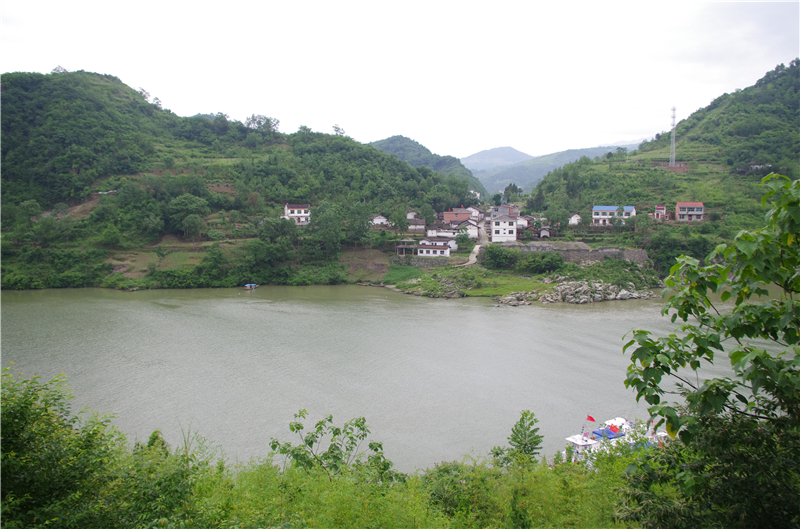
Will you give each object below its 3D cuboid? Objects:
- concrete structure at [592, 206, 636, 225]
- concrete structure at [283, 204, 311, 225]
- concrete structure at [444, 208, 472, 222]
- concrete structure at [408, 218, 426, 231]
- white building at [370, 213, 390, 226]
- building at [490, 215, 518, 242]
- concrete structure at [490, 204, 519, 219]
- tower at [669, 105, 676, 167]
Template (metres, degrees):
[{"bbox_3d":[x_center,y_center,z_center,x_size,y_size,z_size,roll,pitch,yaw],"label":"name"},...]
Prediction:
[{"bbox_3d":[95.260,-21.560,266.000,17.500,8.100,7.500,2,4,34],"label":"concrete structure"},{"bbox_3d":[-44.070,-21.740,258.000,9.600,8.200,7.500,-1,4,-21],"label":"concrete structure"},{"bbox_3d":[28.240,-23.470,292.000,12.500,7.300,9.000,0,4,5],"label":"concrete structure"},{"bbox_3d":[7.520,-17.790,268.000,7.800,5.000,6.000,0,4,-4],"label":"concrete structure"},{"bbox_3d":[-9.150,-20.470,276.000,6.800,6.000,8.000,-1,4,-14],"label":"white building"},{"bbox_3d":[41.250,-14.110,236.000,9.600,10.600,9.000,1,4,10],"label":"building"},{"bbox_3d":[53.900,-26.290,308.000,9.300,8.200,9.500,1,4,22],"label":"concrete structure"},{"bbox_3d":[176.850,-82.620,388.000,4.000,39.300,4.000,2,4,25],"label":"tower"}]

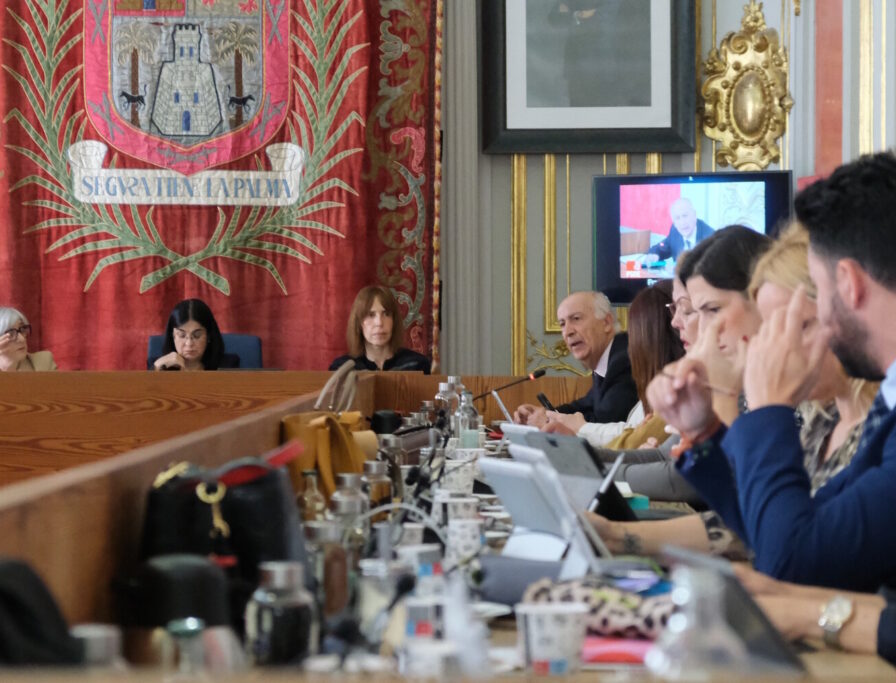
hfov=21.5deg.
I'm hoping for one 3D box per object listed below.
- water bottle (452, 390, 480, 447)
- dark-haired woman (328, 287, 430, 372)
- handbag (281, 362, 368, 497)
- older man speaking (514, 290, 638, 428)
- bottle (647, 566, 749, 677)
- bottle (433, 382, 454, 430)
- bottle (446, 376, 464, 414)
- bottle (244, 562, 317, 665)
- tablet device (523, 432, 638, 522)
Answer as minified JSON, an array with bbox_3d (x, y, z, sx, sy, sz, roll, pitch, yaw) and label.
[{"bbox_3d":[0.054,0.256,6.600,0.067,0.229,0.067,0,0,0],"label":"water bottle"},{"bbox_3d":[-0.261,0.450,9.000,0.470,1.310,0.700,0,0,-3],"label":"dark-haired woman"},{"bbox_3d":[-0.193,0.202,3.750,0.140,0.335,0.280,0,0,-1],"label":"handbag"},{"bbox_3d":[0.500,0.475,7.400,0.680,1.280,0.520,0,0,-32],"label":"older man speaking"},{"bbox_3d":[0.148,0.252,1.380,0.070,0.236,0.070,0,0,0],"label":"bottle"},{"bbox_3d":[-0.011,0.244,6.650,0.060,0.252,0.060,0,0,0],"label":"bottle"},{"bbox_3d":[0.022,0.238,7.000,0.063,0.265,0.063,0,0,0],"label":"bottle"},{"bbox_3d":[-0.153,0.287,2.170,0.066,0.166,0.066,0,0,0],"label":"bottle"},{"bbox_3d":[0.282,0.283,4.985,0.015,0.210,0.290,-36,14,-20],"label":"tablet device"}]

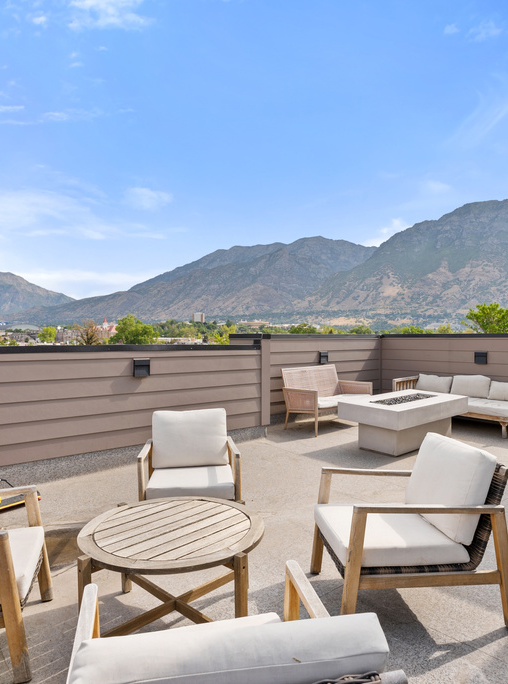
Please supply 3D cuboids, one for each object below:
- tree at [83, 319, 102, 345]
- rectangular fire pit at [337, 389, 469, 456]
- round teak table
[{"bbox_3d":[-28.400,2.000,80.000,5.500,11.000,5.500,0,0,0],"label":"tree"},{"bbox_3d":[1.899,0.995,5.661,1.700,0.550,0.790,0,1,-42],"label":"rectangular fire pit"},{"bbox_3d":[-0.367,1.070,2.090,0.820,0.455,0.820,0,0,0],"label":"round teak table"}]

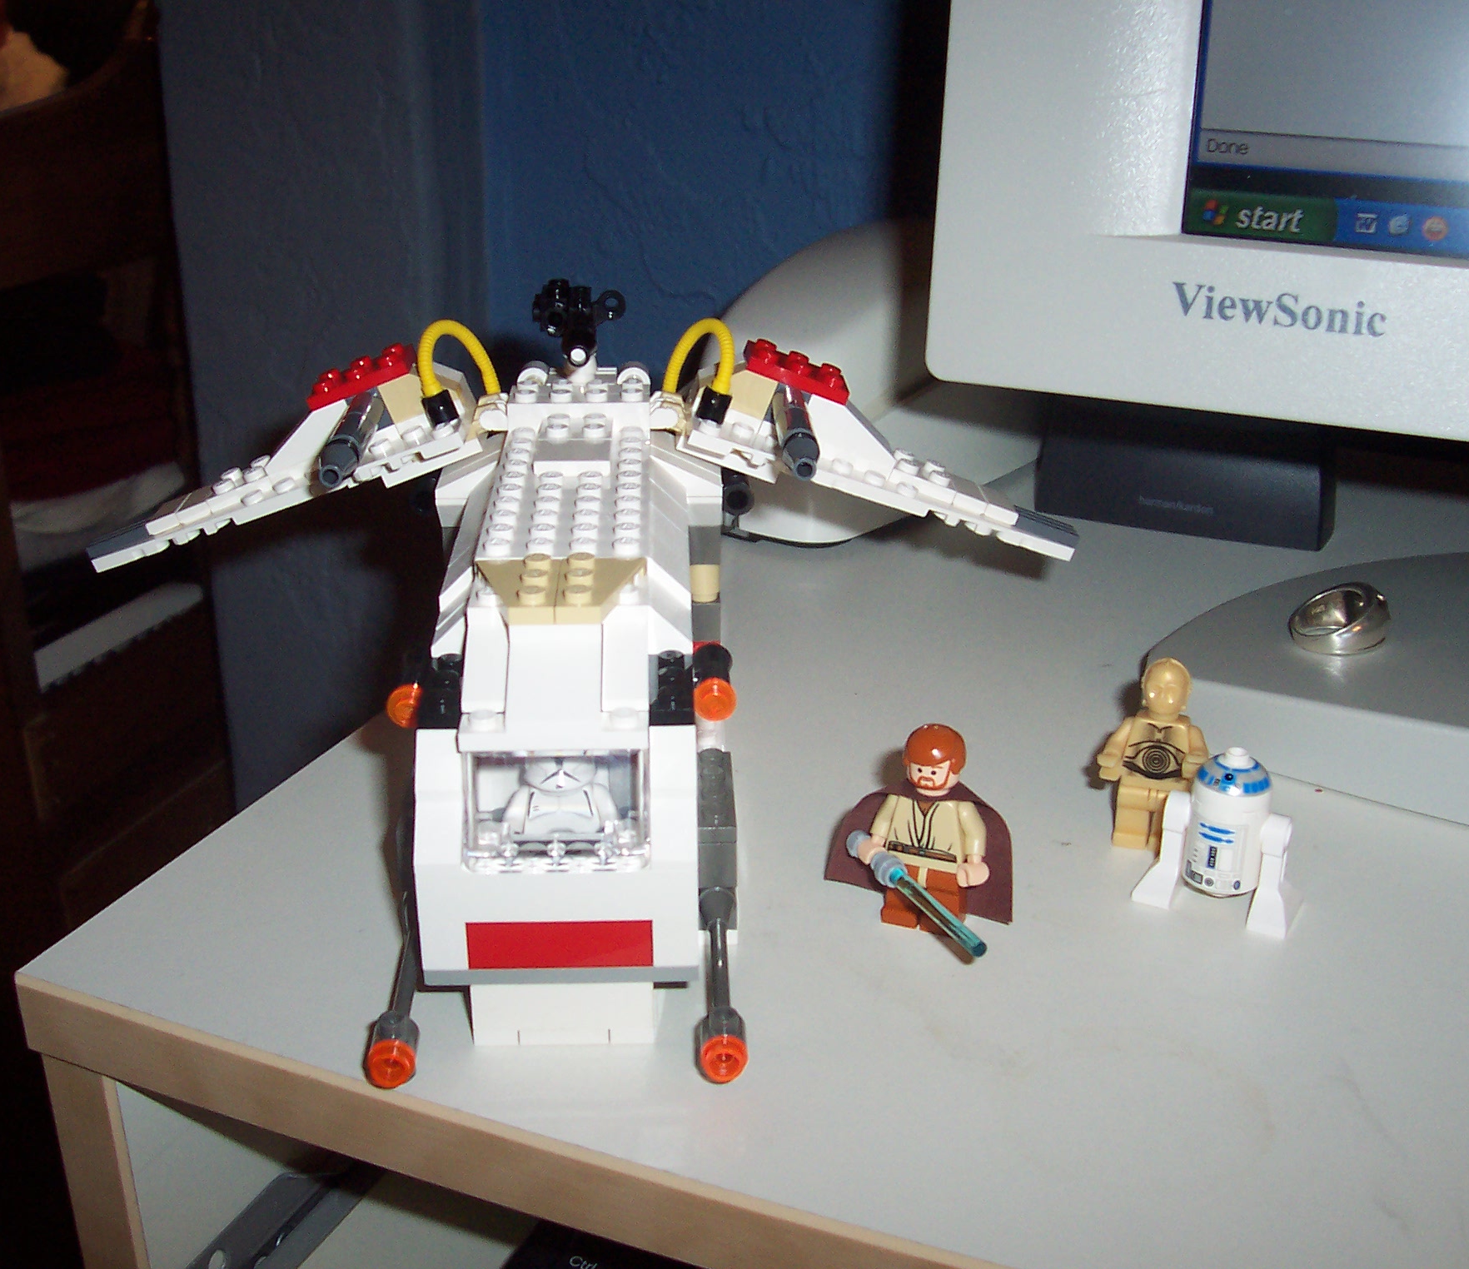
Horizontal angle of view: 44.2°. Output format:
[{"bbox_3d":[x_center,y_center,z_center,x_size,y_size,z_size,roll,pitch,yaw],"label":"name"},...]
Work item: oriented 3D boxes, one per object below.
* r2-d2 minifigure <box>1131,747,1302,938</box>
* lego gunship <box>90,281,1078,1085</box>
[{"bbox_3d":[0.097,0.038,0.358,0.030,0.034,0.017,12,26,25],"label":"r2-d2 minifigure"},{"bbox_3d":[-0.034,-0.009,0.382,0.229,0.102,0.209,0,23,-2],"label":"lego gunship"}]

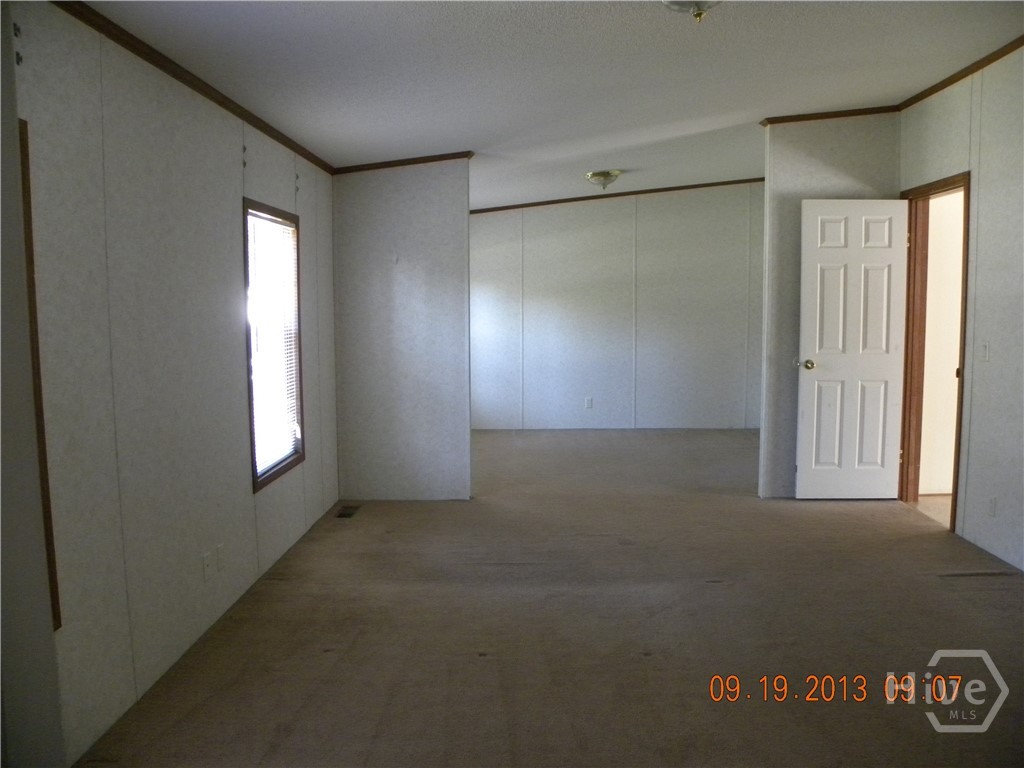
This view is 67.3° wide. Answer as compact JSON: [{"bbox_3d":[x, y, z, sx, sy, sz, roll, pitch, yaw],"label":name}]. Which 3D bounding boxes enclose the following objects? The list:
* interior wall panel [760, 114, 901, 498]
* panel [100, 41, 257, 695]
[{"bbox_3d":[2.145,-0.497,5.192,0.875,2.585,0.100,0,6,2],"label":"interior wall panel"},{"bbox_3d":[-1.320,-0.086,3.140,0.060,2.240,1.220,0,6,2],"label":"panel"}]

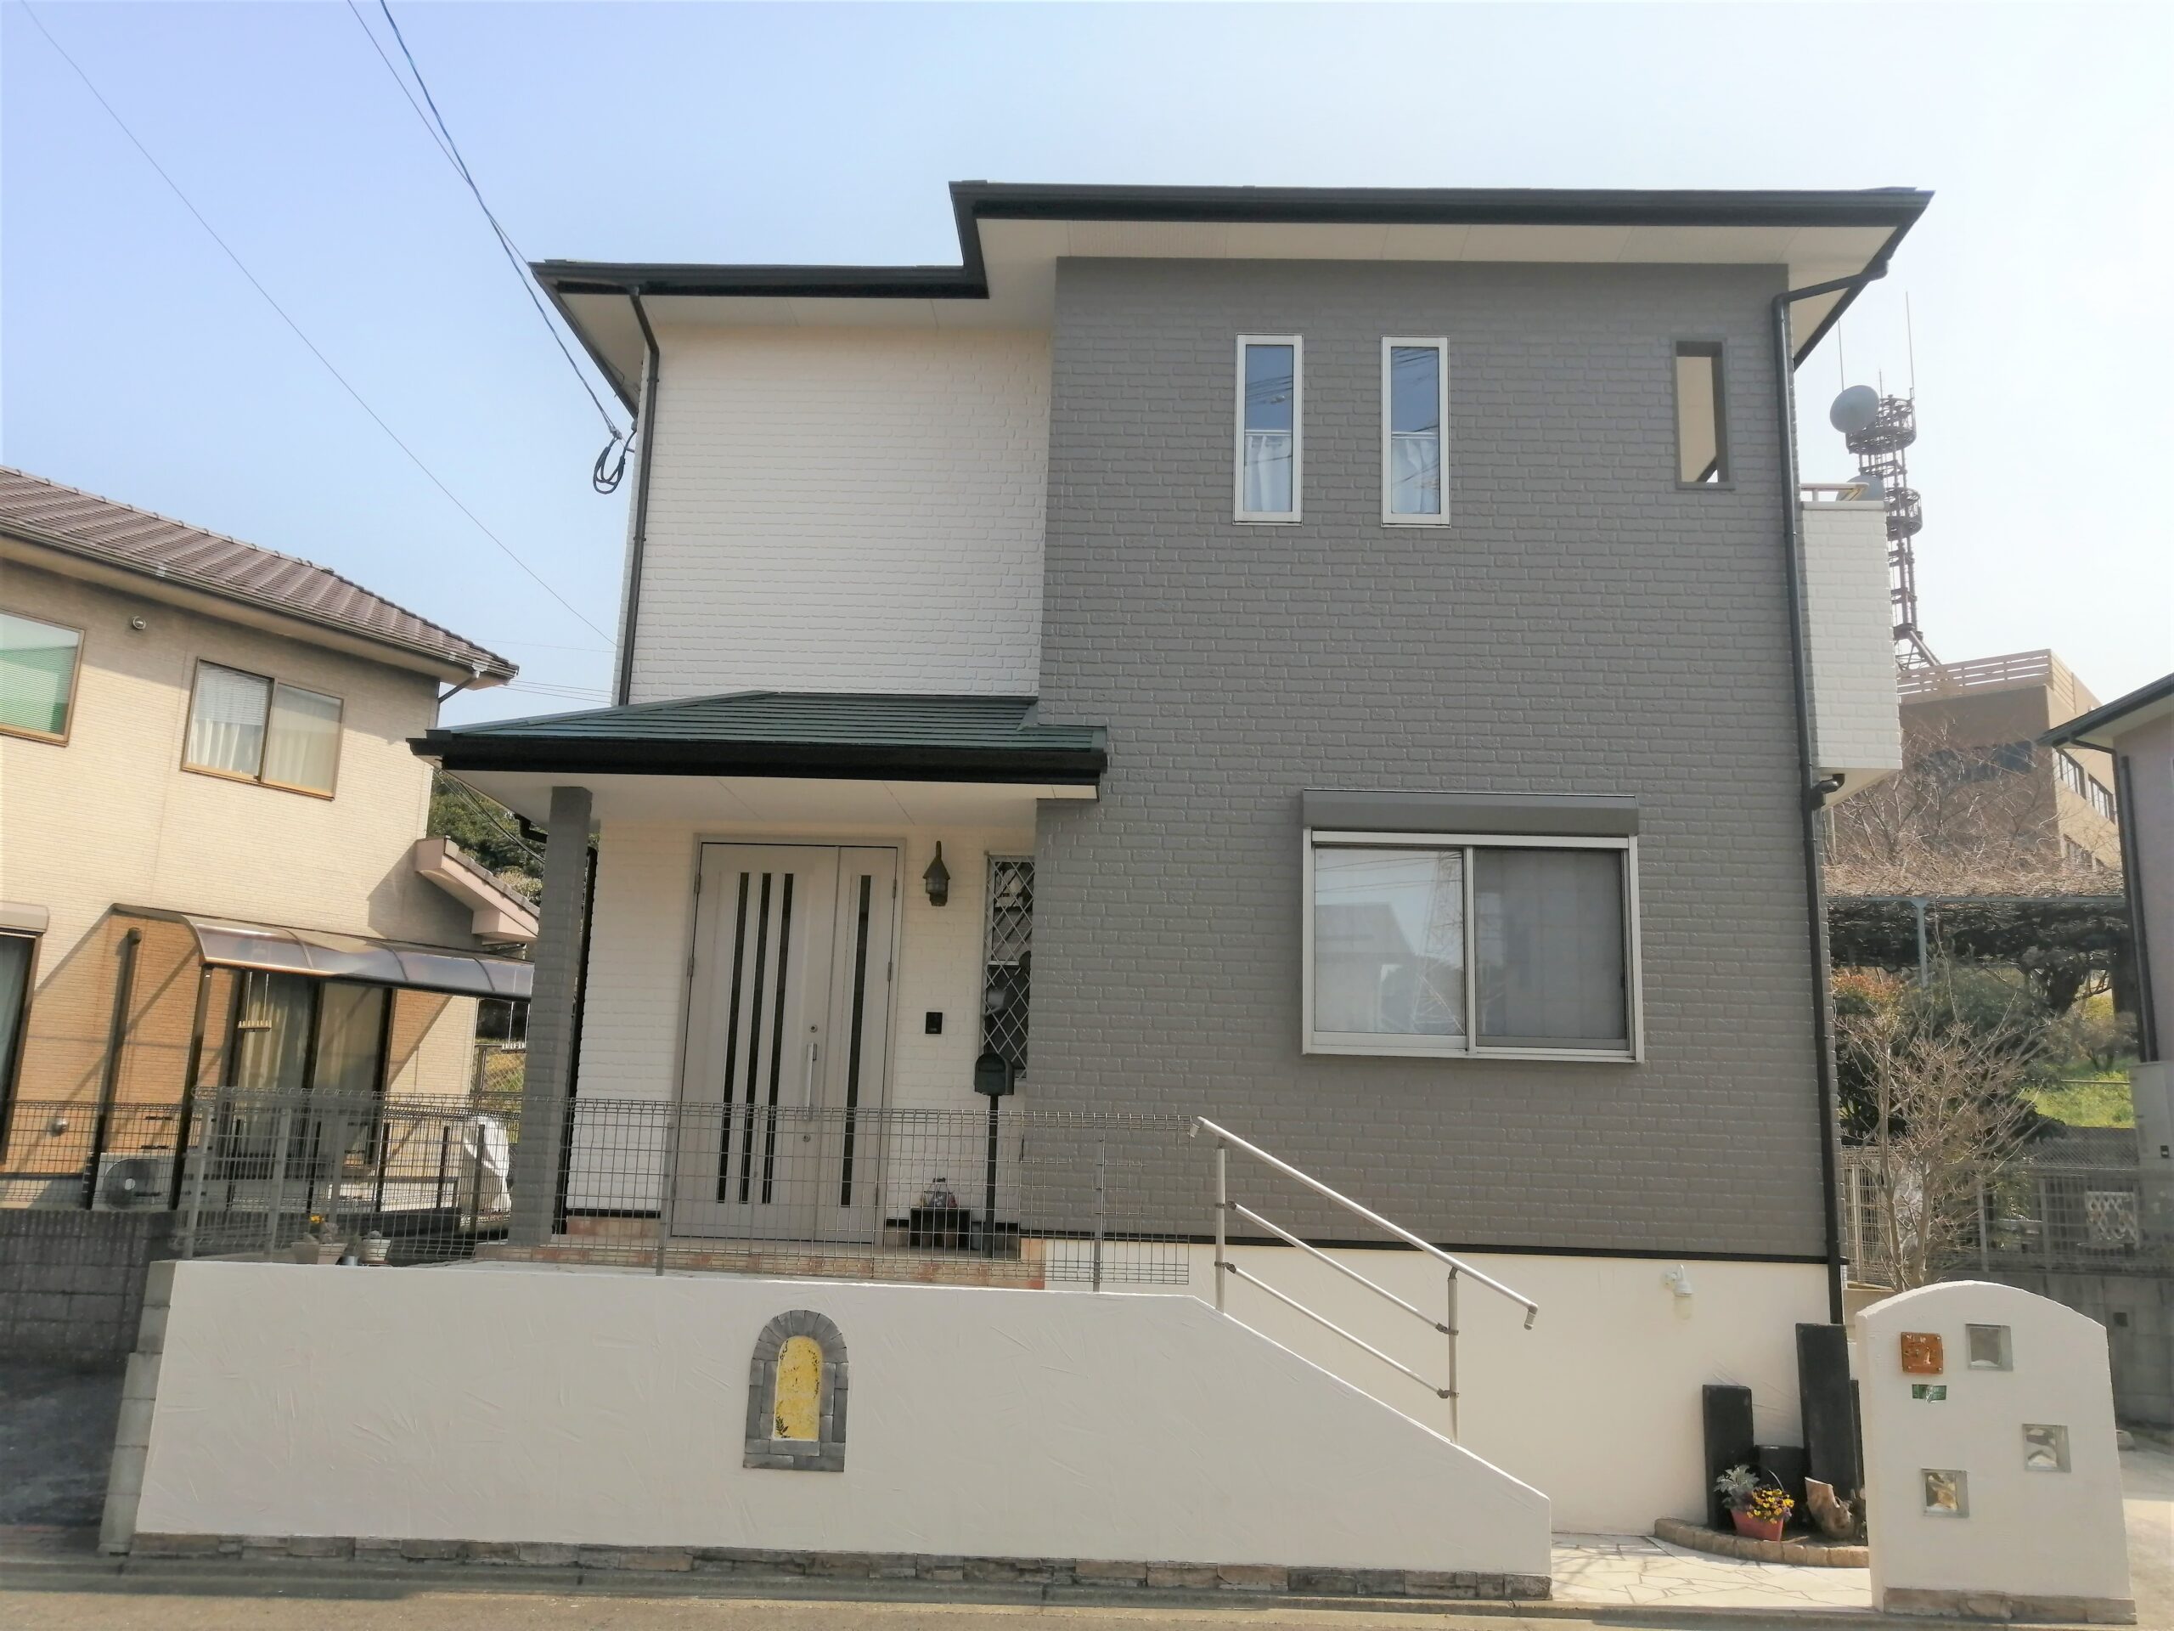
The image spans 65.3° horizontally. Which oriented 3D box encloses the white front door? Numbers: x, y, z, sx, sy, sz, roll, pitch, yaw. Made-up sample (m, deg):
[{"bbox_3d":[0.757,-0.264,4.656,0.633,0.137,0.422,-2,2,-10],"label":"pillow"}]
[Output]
[{"bbox_3d":[-1.799,1.340,10.188,1.240,2.370,0.090,1,-11,2],"label":"white front door"}]

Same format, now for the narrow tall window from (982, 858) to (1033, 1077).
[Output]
[{"bbox_3d":[-0.472,0.906,10.189,0.320,1.350,0.100,1,-11,2],"label":"narrow tall window"}]

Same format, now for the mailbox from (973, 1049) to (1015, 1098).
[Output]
[{"bbox_3d":[-0.517,1.463,9.534,0.170,0.225,0.420,1,-11,2],"label":"mailbox"}]

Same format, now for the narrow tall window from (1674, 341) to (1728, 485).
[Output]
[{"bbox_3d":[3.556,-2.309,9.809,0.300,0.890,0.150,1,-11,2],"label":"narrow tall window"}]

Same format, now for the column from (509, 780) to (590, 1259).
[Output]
[{"bbox_3d":[-2.953,1.091,9.380,0.175,2.510,0.170,1,-11,2],"label":"column"}]

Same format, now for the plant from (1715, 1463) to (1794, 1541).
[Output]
[{"bbox_3d":[3.264,3.344,8.277,0.350,0.340,0.280,-3,-12,26],"label":"plant"}]

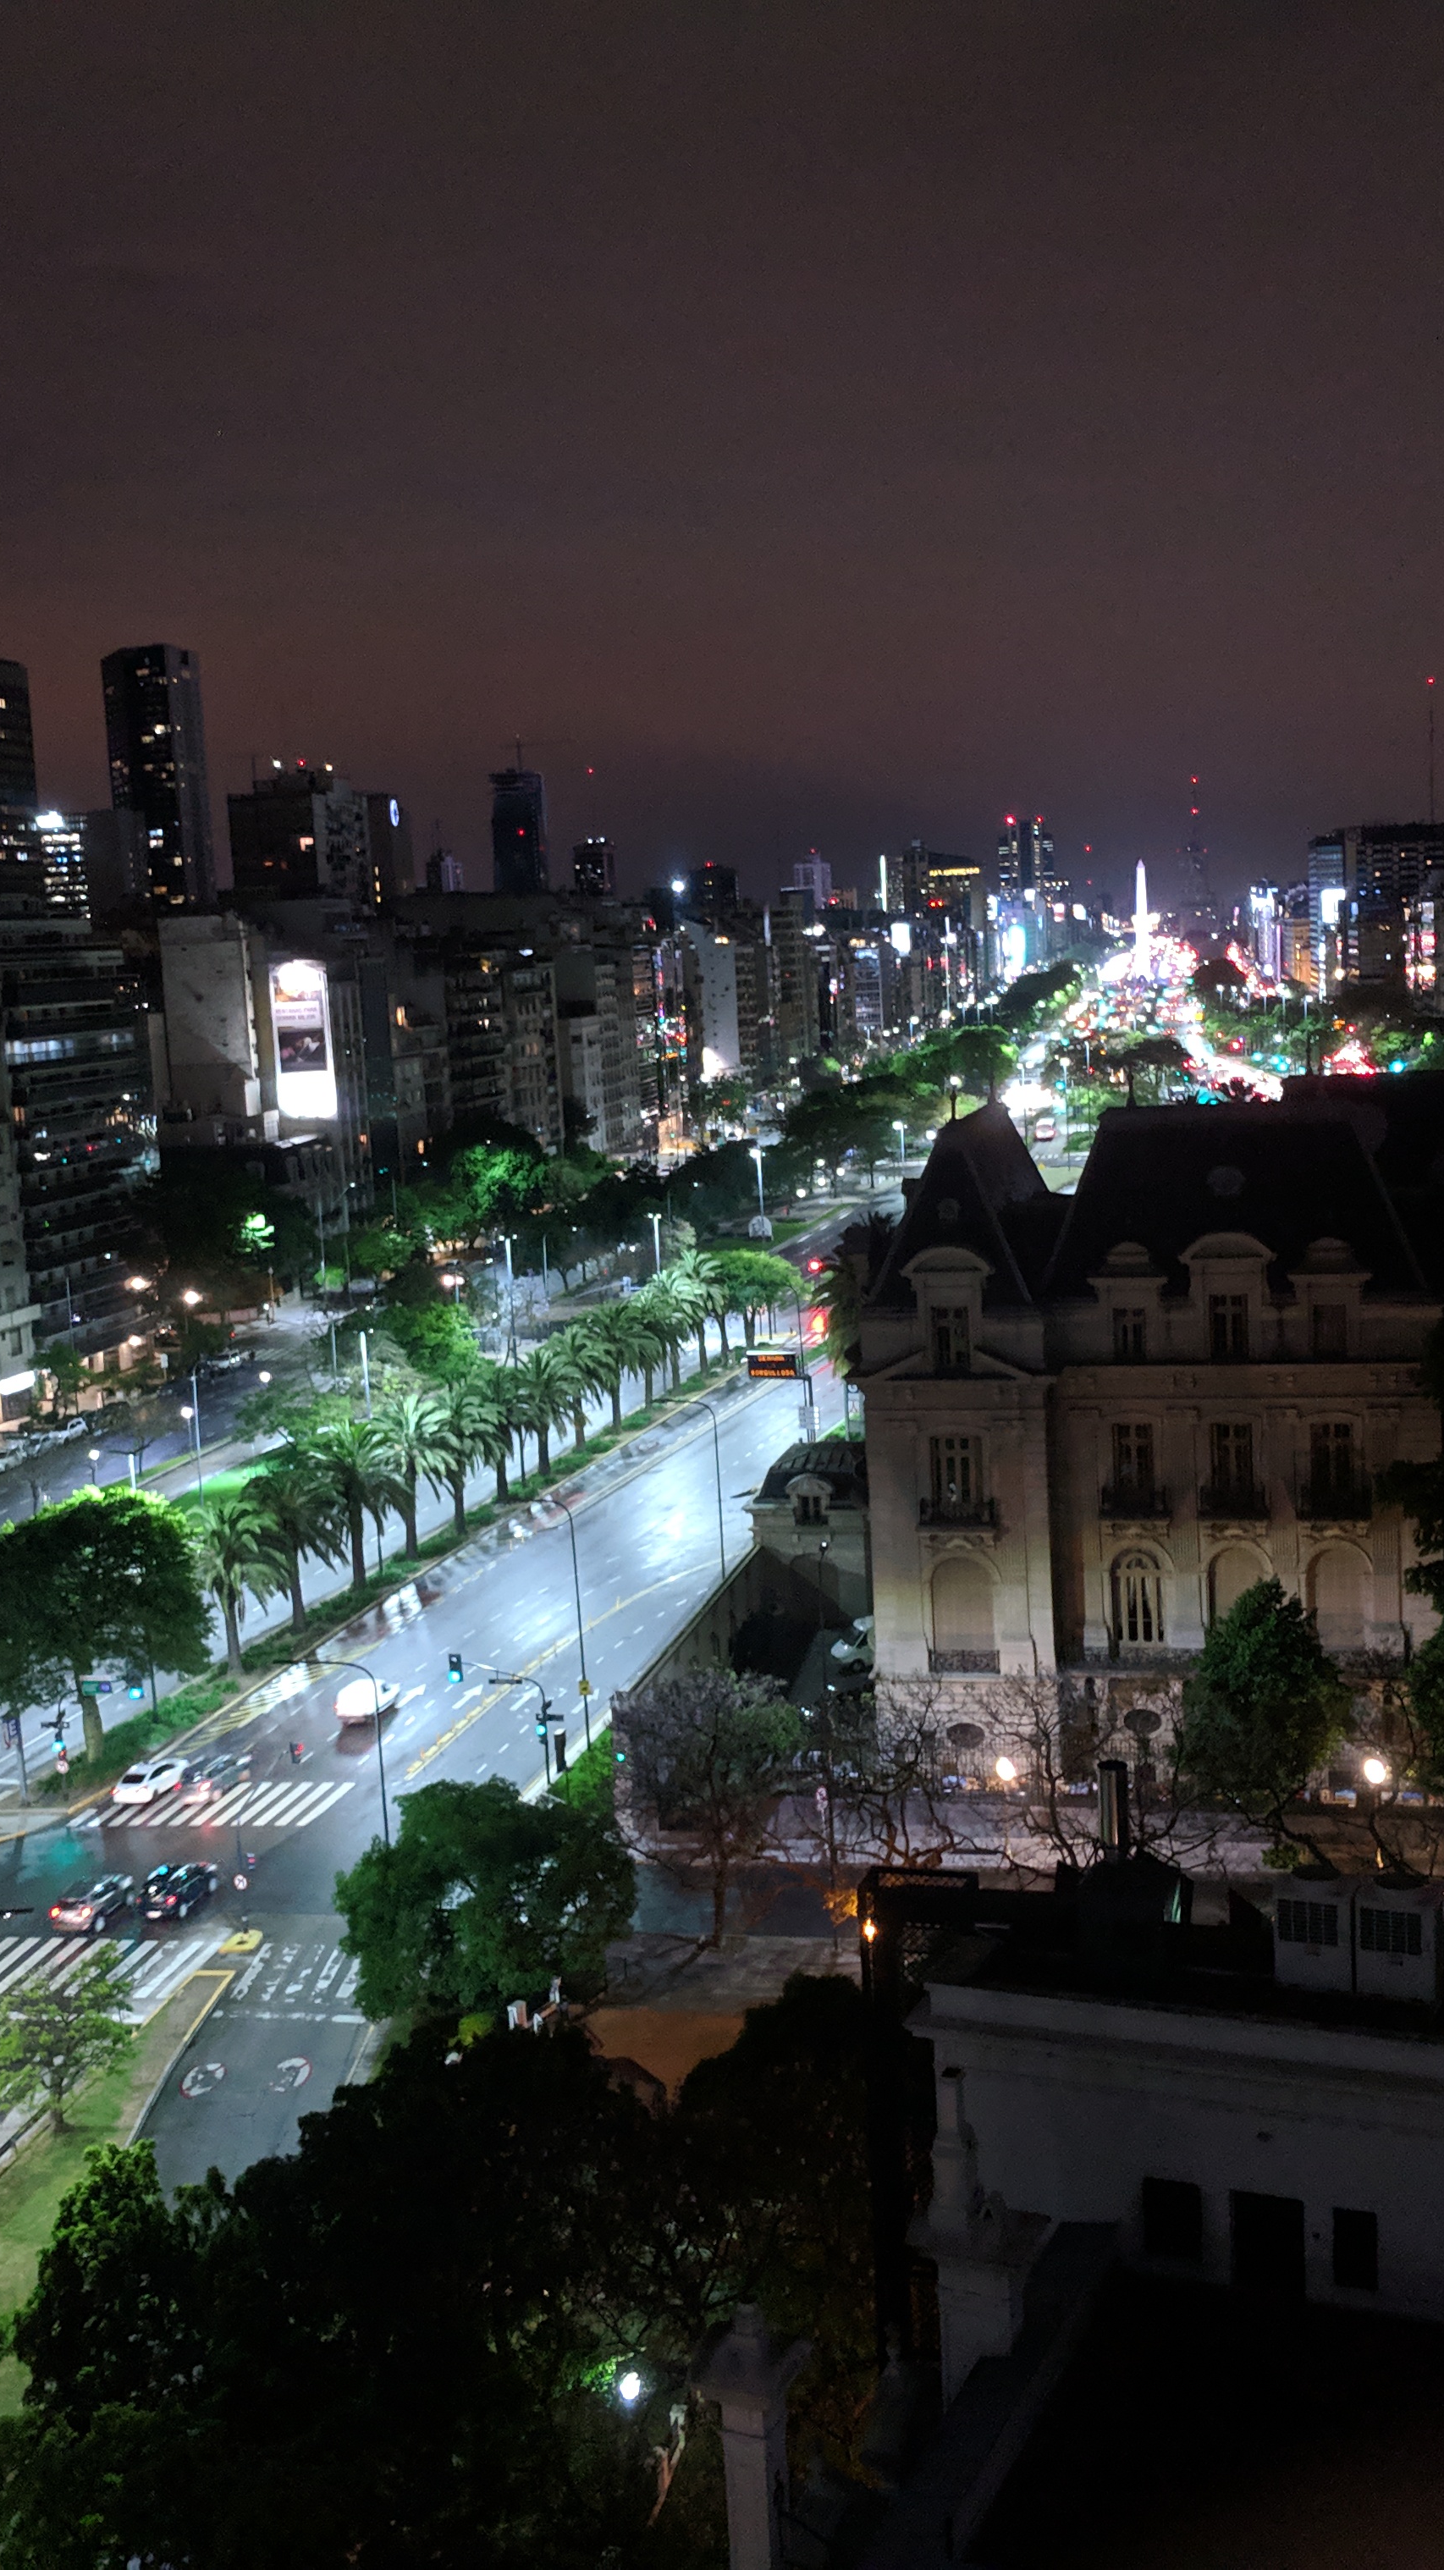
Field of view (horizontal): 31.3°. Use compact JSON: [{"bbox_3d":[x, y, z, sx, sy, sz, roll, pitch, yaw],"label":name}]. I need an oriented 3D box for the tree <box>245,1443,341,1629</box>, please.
[{"bbox_3d":[-25.216,15.046,151.555,6.000,10.240,6.000,-1,8,14],"label":"tree"}]

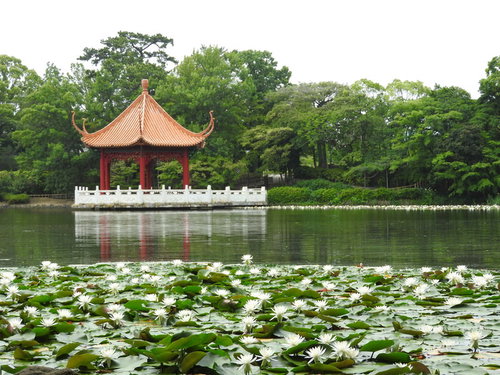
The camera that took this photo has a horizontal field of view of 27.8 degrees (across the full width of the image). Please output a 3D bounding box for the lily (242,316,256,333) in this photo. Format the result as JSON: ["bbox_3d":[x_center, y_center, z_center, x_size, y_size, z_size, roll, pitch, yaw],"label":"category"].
[{"bbox_3d":[-0.004,1.121,8.273,0.115,0.110,0.135,0,0,0],"label":"lily"}]

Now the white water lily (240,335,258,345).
[{"bbox_3d":[-0.004,1.112,7.420,0.130,0.065,0.130,0,0,0],"label":"white water lily"}]

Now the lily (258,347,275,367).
[{"bbox_3d":[0.093,0.950,5.682,0.113,0.091,0.113,0,0,0],"label":"lily"}]

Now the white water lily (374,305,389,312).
[{"bbox_3d":[1.069,0.983,8.218,0.121,0.053,0.121,0,0,0],"label":"white water lily"}]

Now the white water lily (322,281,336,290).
[{"bbox_3d":[0.783,0.966,9.964,0.135,0.087,0.135,0,0,0],"label":"white water lily"}]

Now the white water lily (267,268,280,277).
[{"bbox_3d":[0.268,0.969,11.523,0.146,0.081,0.146,0,0,0],"label":"white water lily"}]

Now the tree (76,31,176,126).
[{"bbox_3d":[-9.800,-6.000,80.000,8.200,13.000,8.000,0,0,0],"label":"tree"}]

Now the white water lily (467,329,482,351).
[{"bbox_3d":[1.643,1.116,7.420,0.120,0.140,0.120,0,0,0],"label":"white water lily"}]

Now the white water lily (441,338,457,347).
[{"bbox_3d":[1.517,1.185,7.728,0.119,0.048,0.119,0,0,0],"label":"white water lily"}]

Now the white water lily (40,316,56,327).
[{"bbox_3d":[-1.774,1.182,8.921,0.141,0.071,0.141,0,0,0],"label":"white water lily"}]

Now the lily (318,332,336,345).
[{"bbox_3d":[0.496,0.977,6.498,0.119,0.070,0.119,0,0,0],"label":"lily"}]

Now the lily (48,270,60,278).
[{"bbox_3d":[-2.398,1.067,12.420,0.140,0.085,0.140,0,0,0],"label":"lily"}]

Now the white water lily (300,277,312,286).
[{"bbox_3d":[0.691,1.150,12.366,0.147,0.107,0.147,0,0,0],"label":"white water lily"}]

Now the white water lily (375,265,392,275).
[{"bbox_3d":[1.900,1.172,14.393,0.207,0.116,0.207,0,0,0],"label":"white water lily"}]

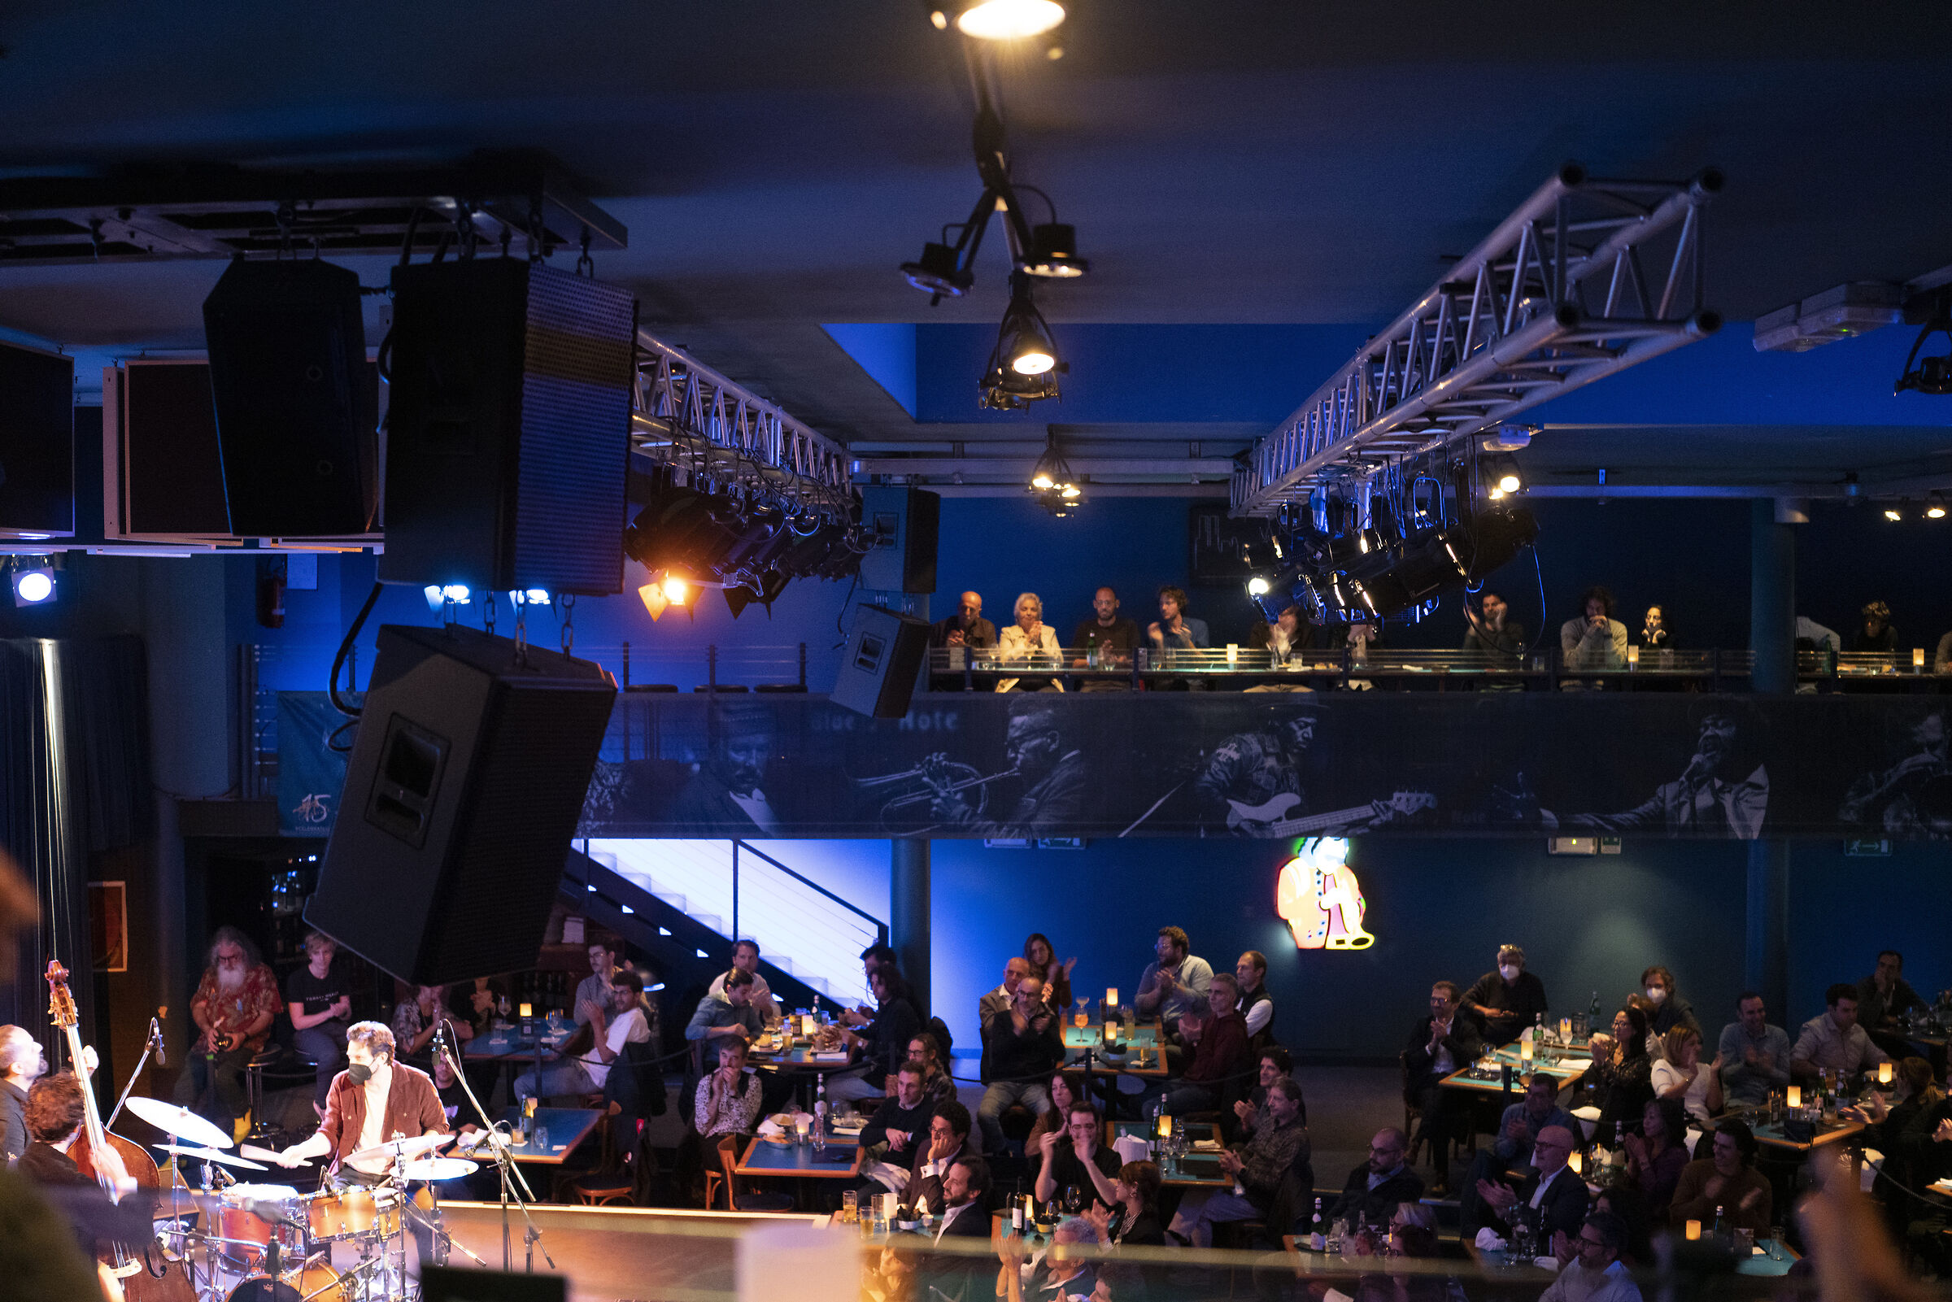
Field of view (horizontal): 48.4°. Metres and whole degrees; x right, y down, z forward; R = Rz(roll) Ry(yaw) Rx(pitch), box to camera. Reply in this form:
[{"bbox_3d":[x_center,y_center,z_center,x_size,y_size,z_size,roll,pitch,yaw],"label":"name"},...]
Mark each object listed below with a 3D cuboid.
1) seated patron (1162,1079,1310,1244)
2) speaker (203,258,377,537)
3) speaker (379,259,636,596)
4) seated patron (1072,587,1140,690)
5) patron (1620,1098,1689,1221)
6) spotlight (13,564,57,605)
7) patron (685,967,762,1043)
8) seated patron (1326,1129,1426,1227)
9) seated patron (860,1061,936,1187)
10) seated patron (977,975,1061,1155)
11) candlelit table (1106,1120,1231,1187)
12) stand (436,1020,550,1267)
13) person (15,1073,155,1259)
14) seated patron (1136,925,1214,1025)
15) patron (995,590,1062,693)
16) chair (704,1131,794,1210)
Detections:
[{"bbox_3d":[1.507,3.094,12.429,0.840,1.270,0.540,-1,1,-20],"label":"seated patron"},{"bbox_3d":[-1.387,-0.515,4.400,0.290,0.480,0.320,0,25,-8],"label":"speaker"},{"bbox_3d":[-0.924,-0.421,4.197,0.357,0.605,0.391,4,2,23],"label":"speaker"},{"bbox_3d":[0.884,0.224,14.800,0.520,1.310,0.750,0,2,2],"label":"seated patron"},{"bbox_3d":[3.412,2.960,11.225,0.780,1.230,0.500,-1,2,-45],"label":"patron"},{"bbox_3d":[-4.688,-0.330,10.800,0.220,0.210,0.250,0,23,-19],"label":"spotlight"},{"bbox_3d":[-1.684,2.838,14.923,0.760,1.220,0.520,1,2,26],"label":"patron"},{"bbox_3d":[2.162,3.268,11.900,0.820,1.280,0.550,-1,2,-37],"label":"seated patron"},{"bbox_3d":[-0.455,3.084,12.829,0.750,1.270,0.540,-1,2,-41],"label":"seated patron"},{"bbox_3d":[0.273,2.780,14.100,0.560,1.290,0.850,0,2,-3],"label":"seated patron"},{"bbox_3d":[1.179,3.452,13.373,0.730,0.750,1.420,0,2,3],"label":"candlelit table"},{"bbox_3d":[-1.857,2.155,8.519,0.650,1.400,0.600,0,2,0],"label":"stand"},{"bbox_3d":[-3.120,2.199,7.819,0.680,1.400,0.750,1,2,34],"label":"person"},{"bbox_3d":[1.230,2.540,14.580,0.600,1.340,0.820,1,2,37],"label":"seated patron"},{"bbox_3d":[0.388,0.224,15.411,0.520,1.260,0.780,0,2,0],"label":"patron"},{"bbox_3d":[-1.323,3.297,12.934,0.500,0.840,0.440,0,1,12],"label":"chair"}]

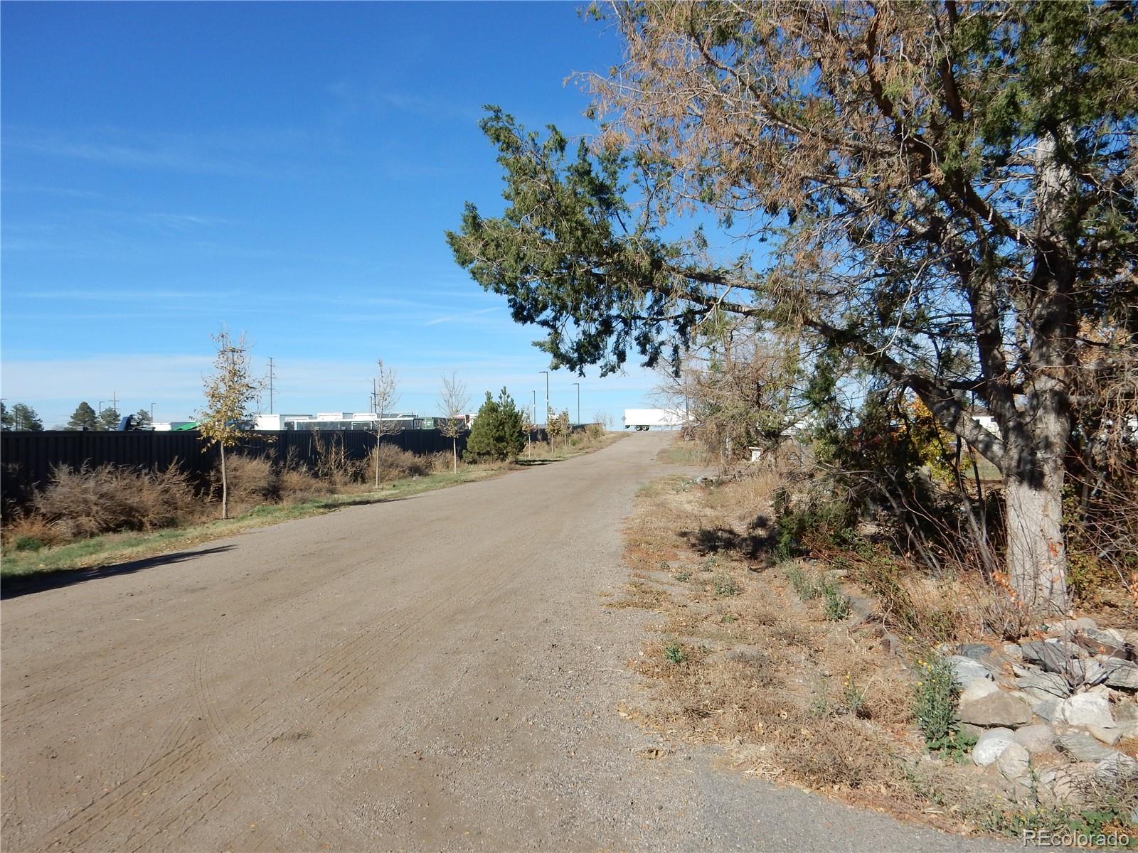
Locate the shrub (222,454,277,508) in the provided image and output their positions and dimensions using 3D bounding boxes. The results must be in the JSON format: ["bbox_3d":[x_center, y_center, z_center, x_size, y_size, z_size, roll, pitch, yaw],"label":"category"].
[{"bbox_3d":[-8.011,1.302,20.600,1.300,1.156,1.400,0,0,7],"label":"shrub"}]

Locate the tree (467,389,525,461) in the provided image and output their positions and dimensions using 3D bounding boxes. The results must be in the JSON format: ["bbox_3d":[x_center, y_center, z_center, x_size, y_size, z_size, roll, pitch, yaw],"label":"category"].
[{"bbox_3d":[-3.704,-0.079,41.500,2.800,3.658,3.000,0,0,7],"label":"tree"}]

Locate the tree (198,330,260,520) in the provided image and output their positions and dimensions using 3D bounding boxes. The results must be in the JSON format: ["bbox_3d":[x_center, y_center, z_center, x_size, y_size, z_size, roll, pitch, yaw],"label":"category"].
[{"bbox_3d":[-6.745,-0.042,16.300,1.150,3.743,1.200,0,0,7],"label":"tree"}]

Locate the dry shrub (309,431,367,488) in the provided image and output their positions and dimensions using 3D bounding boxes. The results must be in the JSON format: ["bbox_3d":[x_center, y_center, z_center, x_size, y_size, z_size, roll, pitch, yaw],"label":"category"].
[{"bbox_3d":[-7.606,1.036,27.200,1.400,1.689,1.750,0,0,7],"label":"dry shrub"}]

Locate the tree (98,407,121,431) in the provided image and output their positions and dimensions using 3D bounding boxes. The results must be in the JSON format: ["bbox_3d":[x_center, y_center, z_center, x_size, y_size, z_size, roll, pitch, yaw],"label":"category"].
[{"bbox_3d":[-100.573,-1.291,180.000,4.600,6.181,4.800,0,0,7],"label":"tree"}]

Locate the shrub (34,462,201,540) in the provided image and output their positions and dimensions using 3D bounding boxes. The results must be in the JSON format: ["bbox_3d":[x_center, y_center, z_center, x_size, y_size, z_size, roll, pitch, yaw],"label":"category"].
[{"bbox_3d":[-8.564,1.300,15.600,2.100,1.240,2.900,0,0,7],"label":"shrub"}]

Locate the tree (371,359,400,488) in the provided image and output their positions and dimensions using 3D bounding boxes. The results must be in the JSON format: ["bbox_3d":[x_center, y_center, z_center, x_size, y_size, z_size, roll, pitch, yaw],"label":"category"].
[{"bbox_3d":[-5.495,-0.090,24.600,0.950,3.839,0.950,0,0,7],"label":"tree"}]

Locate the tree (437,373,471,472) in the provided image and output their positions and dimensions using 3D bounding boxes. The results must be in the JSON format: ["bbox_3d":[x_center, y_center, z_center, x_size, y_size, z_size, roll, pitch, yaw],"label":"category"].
[{"bbox_3d":[-4.567,-0.169,32.600,1.150,3.999,1.200,0,0,7],"label":"tree"}]

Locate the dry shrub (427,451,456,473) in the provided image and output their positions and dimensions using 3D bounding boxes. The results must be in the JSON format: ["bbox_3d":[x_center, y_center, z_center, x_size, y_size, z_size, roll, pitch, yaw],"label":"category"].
[{"bbox_3d":[-5.340,1.462,34.400,1.100,0.877,1.150,0,0,7],"label":"dry shrub"}]

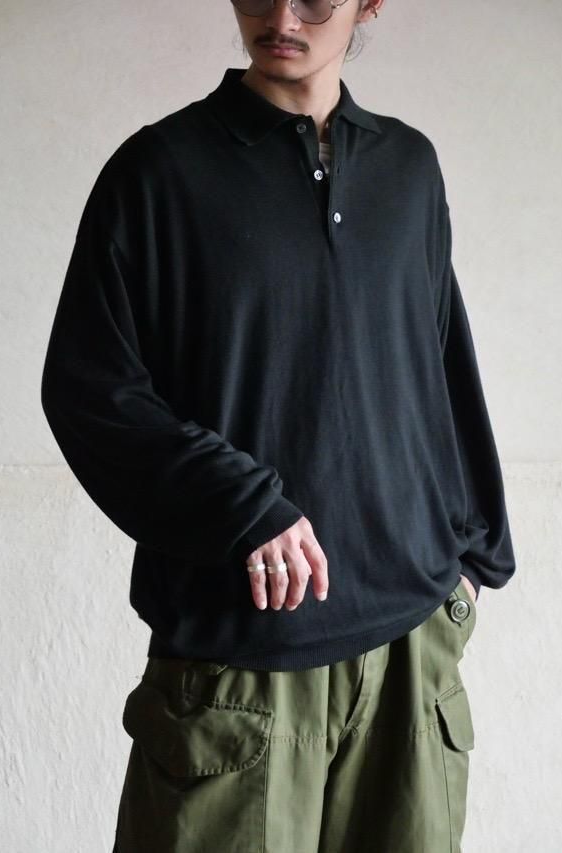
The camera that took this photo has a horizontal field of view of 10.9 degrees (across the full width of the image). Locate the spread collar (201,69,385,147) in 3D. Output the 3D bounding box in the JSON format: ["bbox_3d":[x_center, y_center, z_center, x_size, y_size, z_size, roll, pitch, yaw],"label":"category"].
[{"bbox_3d":[0.012,-0.341,3.130,0.185,0.090,0.155,0,1,-23],"label":"spread collar"}]

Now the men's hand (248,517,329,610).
[{"bbox_3d":[0.004,0.135,2.970,0.085,0.105,0.070,0,1,6],"label":"men's hand"}]

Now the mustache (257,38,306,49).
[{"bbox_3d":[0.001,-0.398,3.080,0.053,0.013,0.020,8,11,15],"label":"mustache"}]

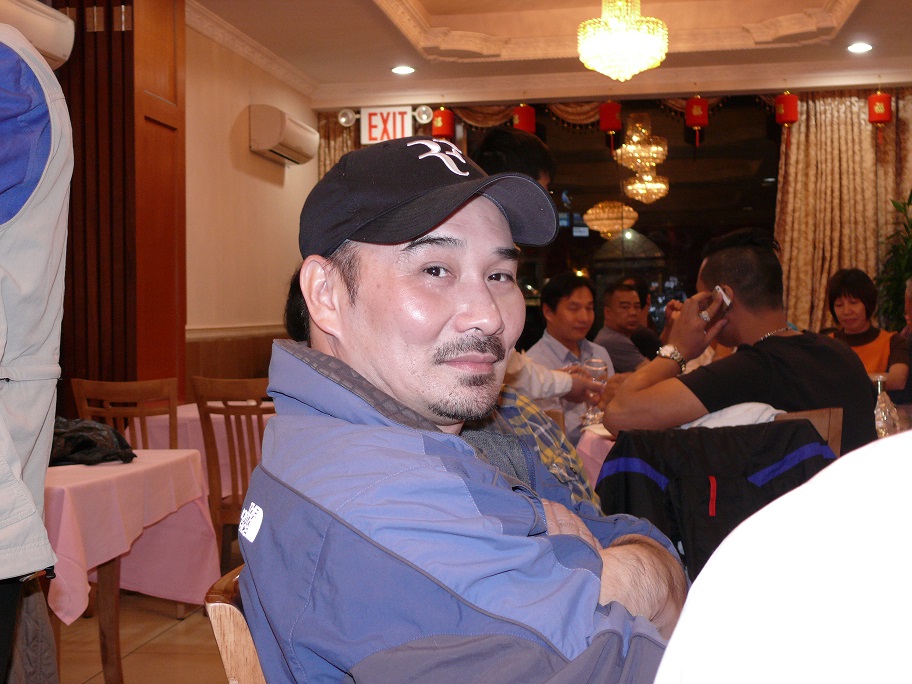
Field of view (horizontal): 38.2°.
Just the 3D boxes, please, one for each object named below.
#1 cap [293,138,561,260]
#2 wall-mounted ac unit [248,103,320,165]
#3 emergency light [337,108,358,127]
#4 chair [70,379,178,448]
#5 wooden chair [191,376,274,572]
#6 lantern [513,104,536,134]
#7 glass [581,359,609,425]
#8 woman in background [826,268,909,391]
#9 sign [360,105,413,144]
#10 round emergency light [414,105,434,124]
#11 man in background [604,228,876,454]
[{"bbox_3d":[-0.033,-0.127,1.120,0.177,0.127,0.265,-2,-14,-39],"label":"cap"},{"bbox_3d":[-1.122,-1.335,8.563,0.220,0.290,0.820,-1,1,9],"label":"wall-mounted ac unit"},{"bbox_3d":[-0.796,-1.641,9.650,0.130,0.130,0.110,-1,1,9],"label":"emergency light"},{"bbox_3d":[-1.208,0.588,5.235,0.420,0.910,0.500,-1,1,12],"label":"chair"},{"bbox_3d":[-0.776,0.579,5.285,0.420,0.910,0.500,-1,1,12],"label":"wooden chair"},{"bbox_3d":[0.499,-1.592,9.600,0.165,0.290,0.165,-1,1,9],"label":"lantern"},{"bbox_3d":[0.419,0.152,4.000,0.074,0.190,0.074,-1,13,0],"label":"glass"},{"bbox_3d":[1.509,0.368,4.837,0.500,1.270,0.650,-1,2,20],"label":"woman in background"},{"bbox_3d":[-0.508,-1.594,9.700,0.380,0.270,0.080,-1,1,9],"label":"sign"},{"bbox_3d":[-0.231,-1.663,9.650,0.130,0.130,0.110,-1,1,9],"label":"round emergency light"},{"bbox_3d":[0.678,0.393,3.220,0.580,1.330,0.720,-2,2,-40],"label":"man in background"}]

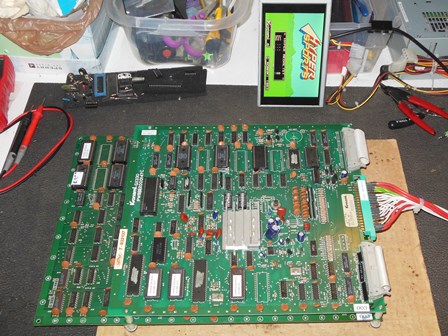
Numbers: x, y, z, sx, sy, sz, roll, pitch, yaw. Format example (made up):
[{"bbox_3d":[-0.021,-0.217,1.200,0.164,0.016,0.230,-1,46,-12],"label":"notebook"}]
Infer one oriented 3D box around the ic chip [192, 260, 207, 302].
[{"bbox_3d":[-0.029,0.134,0.583,0.015,0.005,0.052,-1,55,1],"label":"ic chip"}]

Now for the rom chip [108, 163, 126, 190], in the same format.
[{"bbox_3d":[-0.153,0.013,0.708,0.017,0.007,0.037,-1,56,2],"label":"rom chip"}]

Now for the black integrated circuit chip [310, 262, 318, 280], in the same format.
[{"bbox_3d":[0.108,0.124,0.591,0.007,0.004,0.020,-1,55,2],"label":"black integrated circuit chip"}]

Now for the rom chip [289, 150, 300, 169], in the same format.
[{"bbox_3d":[0.099,-0.012,0.689,0.015,0.005,0.032,-1,56,2],"label":"rom chip"}]

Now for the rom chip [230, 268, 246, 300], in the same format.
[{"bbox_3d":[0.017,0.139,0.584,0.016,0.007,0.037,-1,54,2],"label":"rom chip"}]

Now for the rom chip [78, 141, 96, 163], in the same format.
[{"bbox_3d":[-0.202,-0.023,0.728,0.016,0.008,0.037,0,56,1],"label":"rom chip"}]

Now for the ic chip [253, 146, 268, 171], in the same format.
[{"bbox_3d":[0.049,-0.013,0.687,0.016,0.008,0.038,0,56,1],"label":"ic chip"}]

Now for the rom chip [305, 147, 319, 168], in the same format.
[{"bbox_3d":[0.123,-0.014,0.685,0.015,0.005,0.032,-1,55,2],"label":"rom chip"}]

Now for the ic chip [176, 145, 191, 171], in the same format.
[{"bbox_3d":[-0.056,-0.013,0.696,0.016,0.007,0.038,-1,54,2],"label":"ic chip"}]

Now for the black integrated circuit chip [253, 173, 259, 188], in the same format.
[{"bbox_3d":[0.043,0.018,0.670,0.008,0.004,0.020,-1,56,2],"label":"black integrated circuit chip"}]

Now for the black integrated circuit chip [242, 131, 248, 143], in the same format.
[{"bbox_3d":[0.031,-0.043,0.710,0.007,0.004,0.020,-1,55,2],"label":"black integrated circuit chip"}]

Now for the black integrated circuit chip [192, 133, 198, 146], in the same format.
[{"bbox_3d":[-0.041,-0.041,0.713,0.007,0.004,0.020,-1,55,2],"label":"black integrated circuit chip"}]

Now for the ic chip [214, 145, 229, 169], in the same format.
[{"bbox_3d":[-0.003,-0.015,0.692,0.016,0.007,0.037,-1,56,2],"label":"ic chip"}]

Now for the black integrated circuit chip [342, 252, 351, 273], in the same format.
[{"bbox_3d":[0.146,0.114,0.592,0.007,0.004,0.024,-1,55,1],"label":"black integrated circuit chip"}]

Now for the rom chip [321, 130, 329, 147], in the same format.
[{"bbox_3d":[0.143,-0.042,0.703,0.007,0.004,0.025,-1,55,2],"label":"rom chip"}]

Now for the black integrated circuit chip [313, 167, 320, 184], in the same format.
[{"bbox_3d":[0.127,0.011,0.675,0.008,0.004,0.024,-1,54,2],"label":"black integrated circuit chip"}]

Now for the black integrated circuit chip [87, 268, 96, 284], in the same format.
[{"bbox_3d":[-0.167,0.135,0.617,0.007,0.004,0.020,-1,55,2],"label":"black integrated circuit chip"}]

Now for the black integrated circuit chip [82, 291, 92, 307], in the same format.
[{"bbox_3d":[-0.167,0.161,0.600,0.007,0.004,0.020,-1,55,2],"label":"black integrated circuit chip"}]

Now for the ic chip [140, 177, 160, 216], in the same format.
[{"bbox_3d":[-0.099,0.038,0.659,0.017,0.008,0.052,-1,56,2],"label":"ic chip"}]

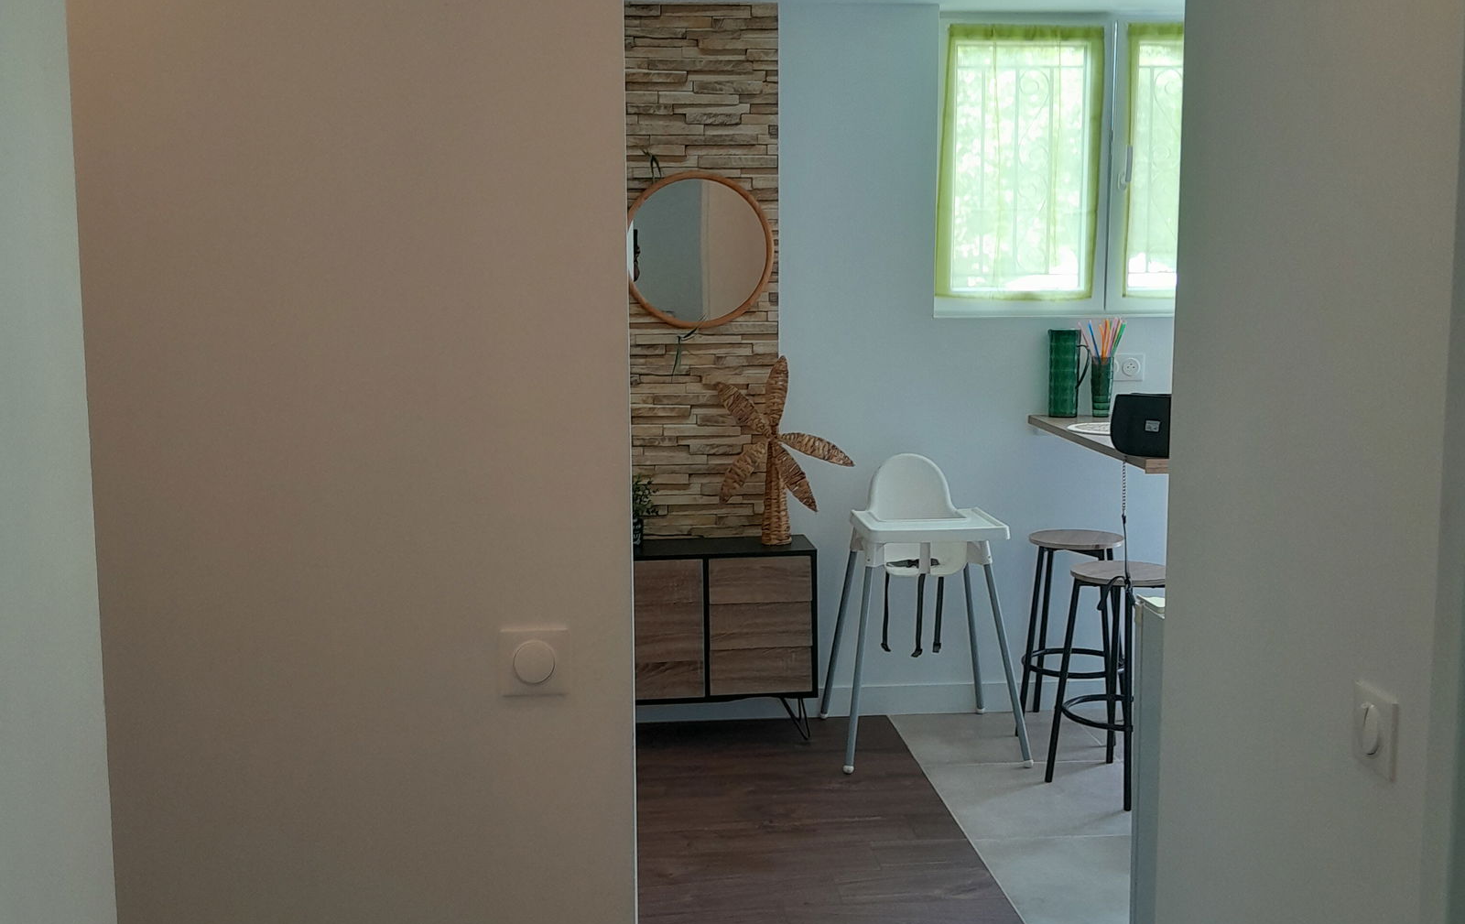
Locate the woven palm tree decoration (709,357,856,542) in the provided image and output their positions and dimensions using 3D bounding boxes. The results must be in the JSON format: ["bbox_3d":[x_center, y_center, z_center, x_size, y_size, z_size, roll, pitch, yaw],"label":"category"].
[{"bbox_3d":[0.163,-0.038,4.636,0.452,0.590,0.250,-1,7,-5],"label":"woven palm tree decoration"}]

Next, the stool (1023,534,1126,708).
[{"bbox_3d":[1.112,0.554,4.748,0.345,0.634,0.345,2,7,19],"label":"stool"}]

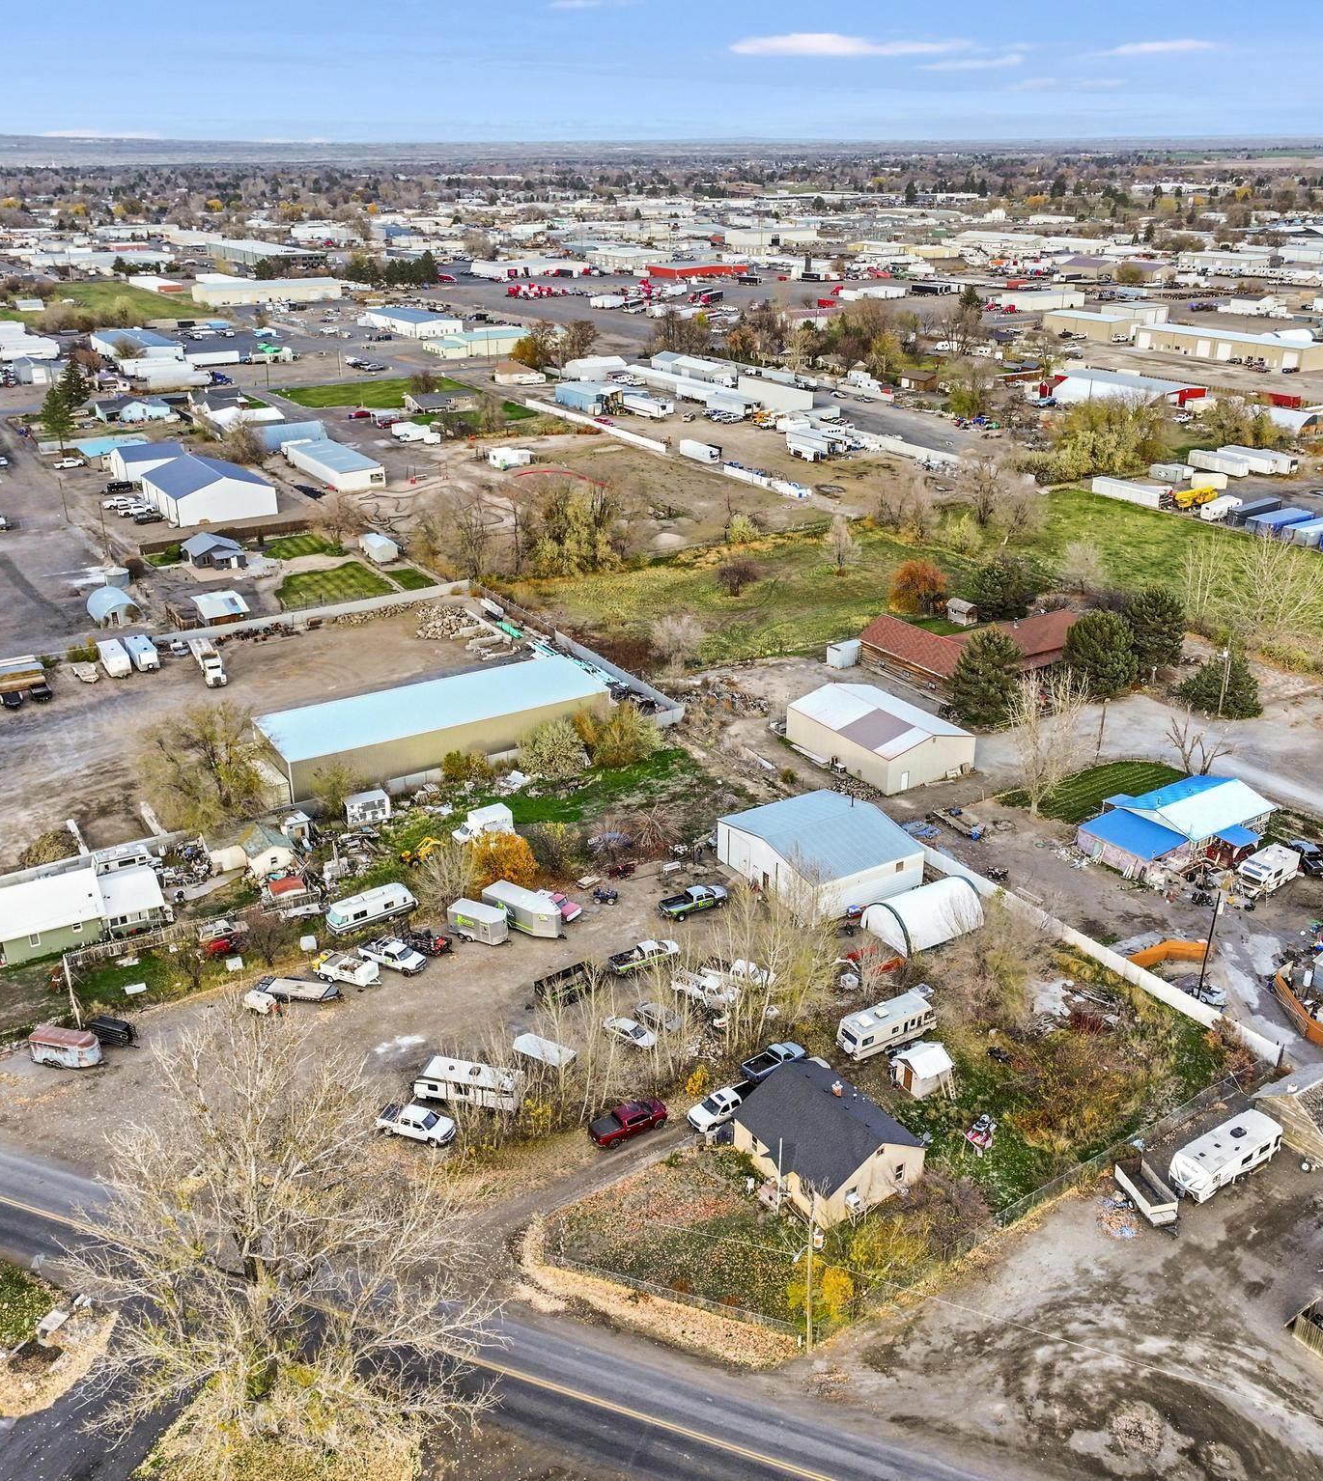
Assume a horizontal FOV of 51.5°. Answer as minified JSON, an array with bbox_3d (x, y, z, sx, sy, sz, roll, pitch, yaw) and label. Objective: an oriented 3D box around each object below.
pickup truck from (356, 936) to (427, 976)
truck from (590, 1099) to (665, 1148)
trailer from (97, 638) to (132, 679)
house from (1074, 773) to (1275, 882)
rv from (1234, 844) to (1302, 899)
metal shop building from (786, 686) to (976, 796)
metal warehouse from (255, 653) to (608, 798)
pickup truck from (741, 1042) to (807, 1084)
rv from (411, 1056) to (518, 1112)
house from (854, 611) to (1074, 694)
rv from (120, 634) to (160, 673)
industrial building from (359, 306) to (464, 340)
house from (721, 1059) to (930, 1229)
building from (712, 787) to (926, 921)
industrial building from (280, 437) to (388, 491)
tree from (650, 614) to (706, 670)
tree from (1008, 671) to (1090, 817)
[{"bbox_3d":[-22.680,18.260,116.160,6.050,1.920,2.020,13,27,28],"label":"pickup truck"},{"bbox_3d":[-2.340,26.930,96.470,5.750,1.920,2.020,-15,28,-30],"label":"truck"},{"bbox_3d":[-71.065,-10.319,178.143,2.450,2.800,7.000,-15,28,-30],"label":"trailer"},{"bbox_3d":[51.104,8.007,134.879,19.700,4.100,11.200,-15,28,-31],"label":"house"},{"bbox_3d":[56.008,12.195,126.851,7.200,2.900,2.500,-17,29,-33],"label":"rv"},{"bbox_3d":[24.740,-1.010,155.400,12.400,5.550,18.100,-14,27,-28],"label":"metal shop building"},{"bbox_3d":[-25.850,-1.980,158.220,38.600,5.050,12.900,-14,27,-29],"label":"metal warehouse"},{"bbox_3d":[8.680,24.694,105.218,5.350,1.800,1.900,-17,29,-34],"label":"pickup truck"},{"bbox_3d":[-13.850,25.100,99.410,7.400,2.900,2.450,5,24,11],"label":"rv"},{"bbox_3d":[42.430,-12.950,182.870,28.000,5.900,19.300,-14,28,-30],"label":"house"},{"bbox_3d":[-68.830,-11.410,182.150,2.450,3.000,7.700,-14,28,-29],"label":"rv"},{"bbox_3d":[-92.400,-156.350,510.150,18.200,5.800,48.500,-14,27,-29],"label":"industrial building"},{"bbox_3d":[11.350,26.680,93.200,9.100,5.300,10.000,-15,28,-31],"label":"house"},{"bbox_3d":[15.400,10.338,133.017,13.300,5.600,15.300,-14,28,-29],"label":"building"},{"bbox_3d":[-67.449,-56.924,282.201,9.400,4.300,31.200,-15,28,-30],"label":"industrial building"},{"bbox_3d":[2.243,-13.189,179.452,7.300,7.000,7.000,0,24,0],"label":"tree"},{"bbox_3d":[39.940,0.450,139.490,8.000,15.700,7.800,6,24,13],"label":"tree"}]

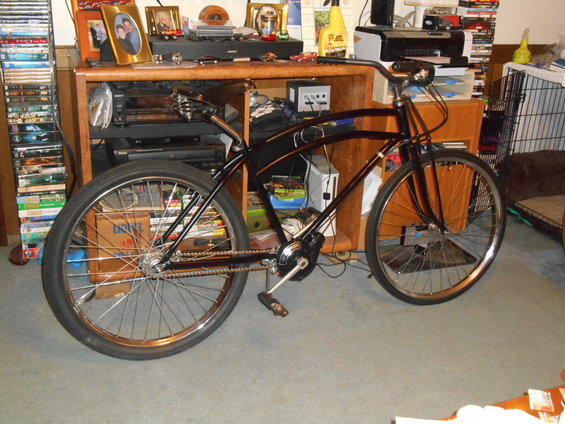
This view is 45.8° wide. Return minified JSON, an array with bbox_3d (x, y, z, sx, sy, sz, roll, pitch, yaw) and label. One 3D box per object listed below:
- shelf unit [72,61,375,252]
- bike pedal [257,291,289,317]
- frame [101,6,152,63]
[{"bbox_3d":[-0.281,-0.248,3.047,1.250,0.877,0.460,-5,22,-20],"label":"shelf unit"},{"bbox_3d":[-0.030,0.309,2.268,0.072,0.032,0.110,34,-1,-24],"label":"bike pedal"},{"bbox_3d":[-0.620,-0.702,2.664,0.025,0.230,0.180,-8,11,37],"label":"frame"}]

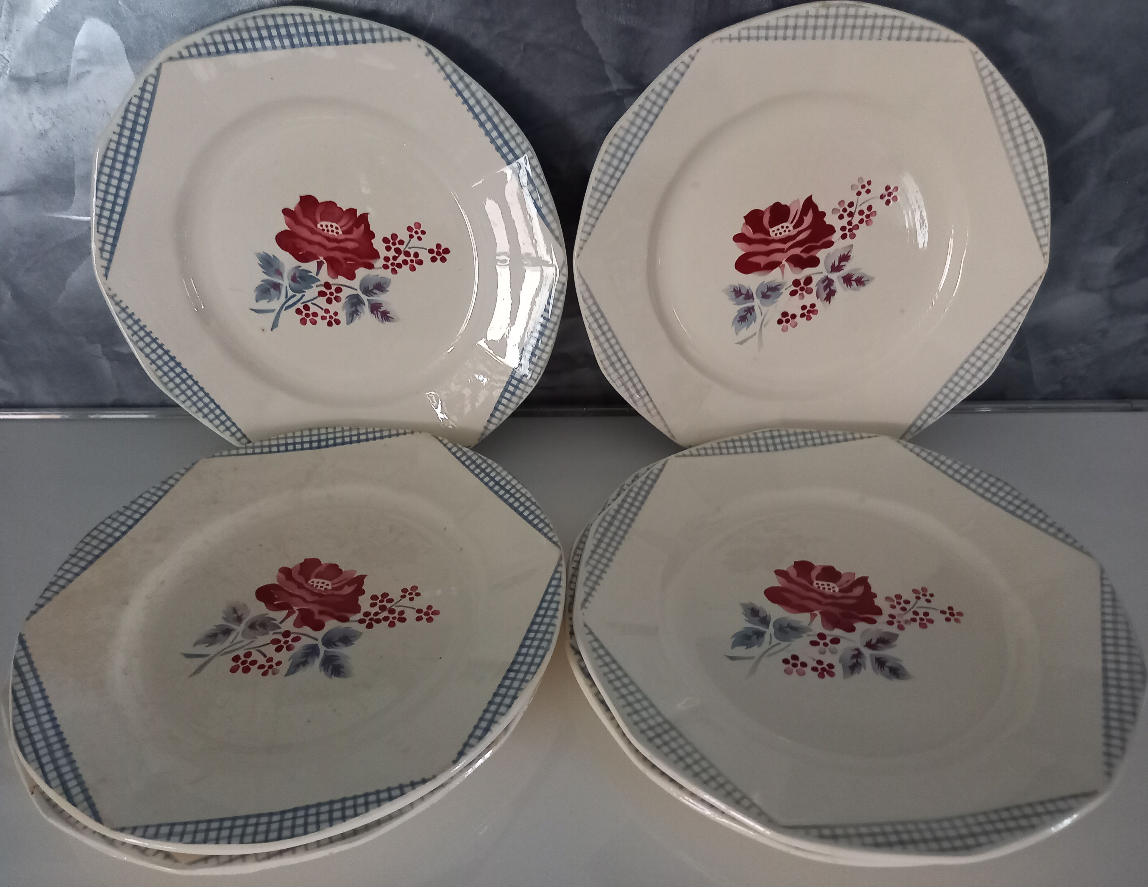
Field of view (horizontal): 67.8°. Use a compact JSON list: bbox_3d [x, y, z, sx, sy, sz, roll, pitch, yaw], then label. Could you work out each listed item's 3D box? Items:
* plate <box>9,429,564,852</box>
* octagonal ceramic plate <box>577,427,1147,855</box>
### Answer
[{"bbox_3d":[-0.120,0.073,0.388,0.237,0.025,0.237,-2,39,0],"label":"plate"},{"bbox_3d":[0.120,0.074,0.385,0.237,0.025,0.237,-2,39,0],"label":"octagonal ceramic plate"}]

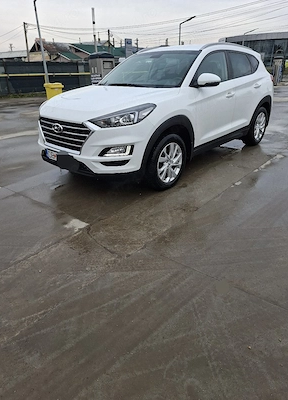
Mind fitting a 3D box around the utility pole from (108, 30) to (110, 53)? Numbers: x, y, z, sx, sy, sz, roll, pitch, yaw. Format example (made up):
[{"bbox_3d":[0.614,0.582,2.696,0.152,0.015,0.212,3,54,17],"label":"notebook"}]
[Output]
[{"bbox_3d":[-6.283,-27.608,50.076,0.290,7.800,0.290,-4,27,-5],"label":"utility pole"}]

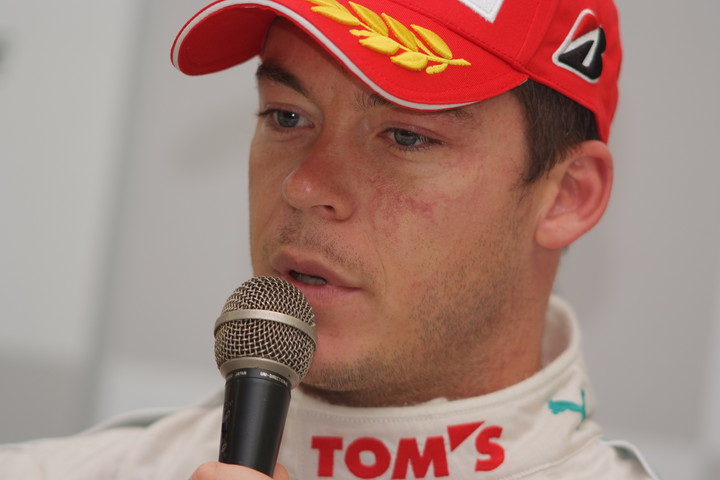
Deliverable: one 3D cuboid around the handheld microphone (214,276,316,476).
[{"bbox_3d":[-0.054,0.096,2.659,0.051,0.166,0.051,8,-23,0],"label":"handheld microphone"}]

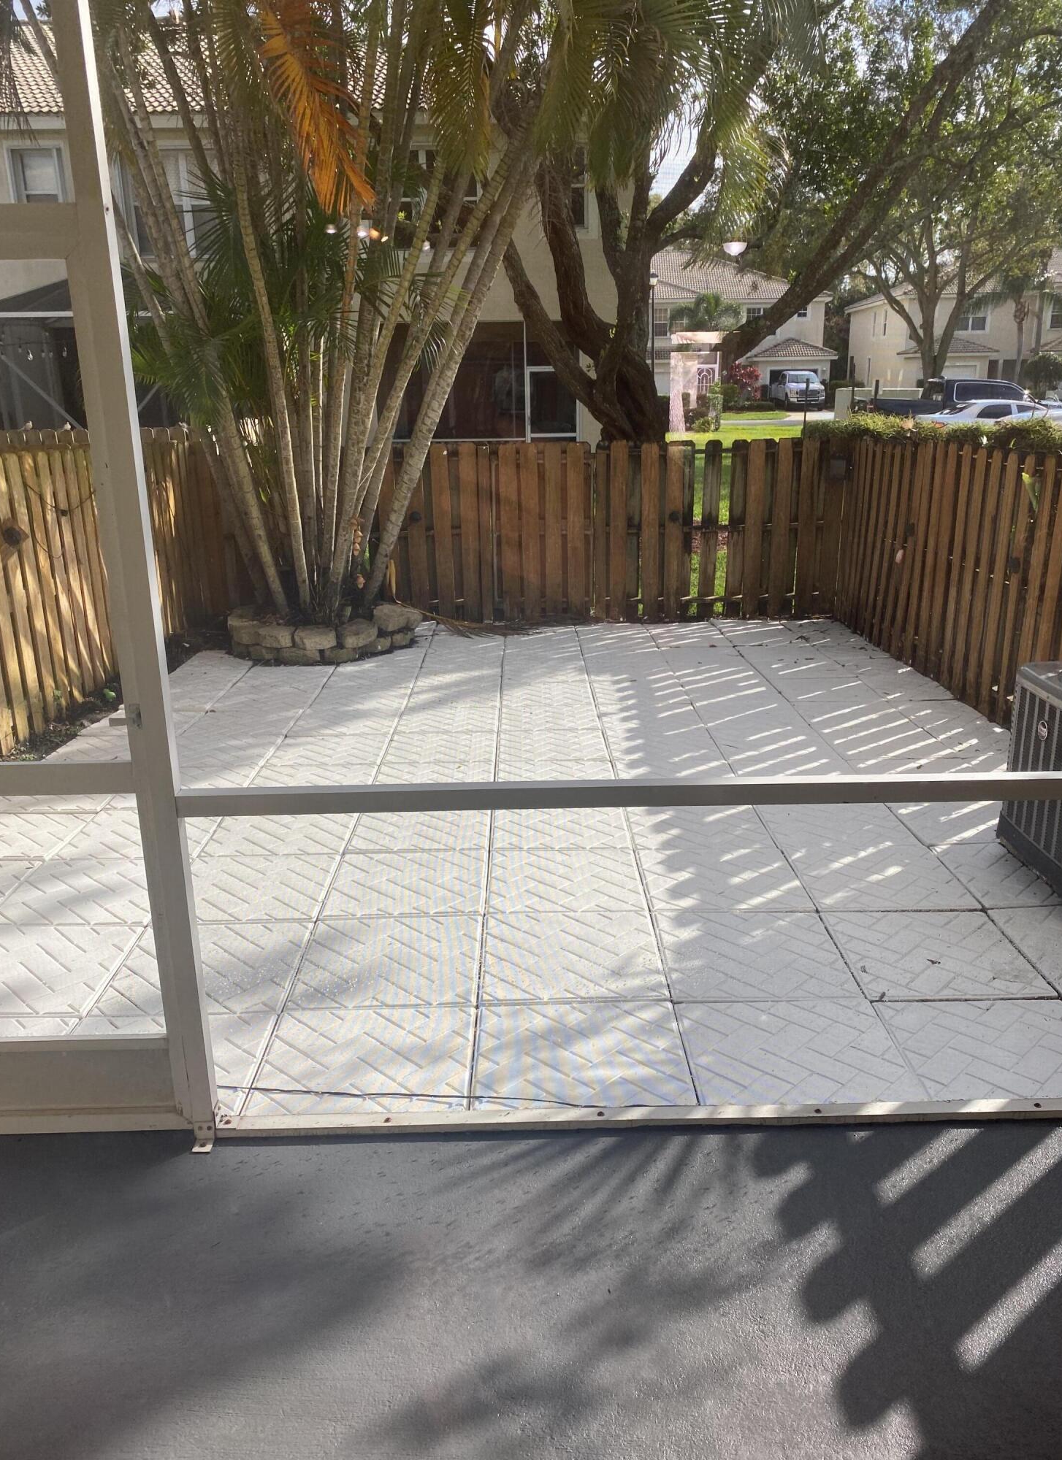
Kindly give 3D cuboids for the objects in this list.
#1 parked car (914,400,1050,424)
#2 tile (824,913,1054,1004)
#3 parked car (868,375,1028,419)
[{"bbox_3d":[12.400,-7.902,28.800,4.700,1.450,1.800,-1,17,0],"label":"parked car"},{"bbox_3d":[1.340,0.764,3.681,0.600,0.045,0.600,-1,17,0],"label":"tile"},{"bbox_3d":[12.550,-9.238,32.000,5.850,1.920,2.000,-1,17,0],"label":"parked car"}]

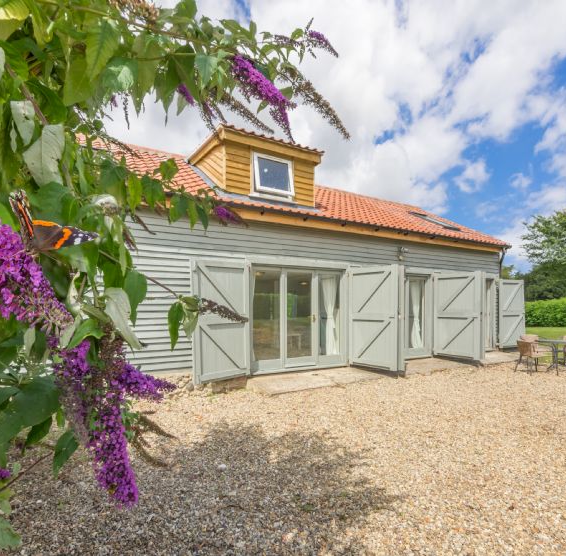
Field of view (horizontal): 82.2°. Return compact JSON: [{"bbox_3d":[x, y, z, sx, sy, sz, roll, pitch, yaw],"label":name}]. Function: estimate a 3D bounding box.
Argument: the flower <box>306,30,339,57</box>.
[{"bbox_3d":[0.091,-0.518,0.720,0.078,0.024,0.024,31,-57,-15],"label":"flower"}]

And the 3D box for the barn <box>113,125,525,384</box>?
[{"bbox_3d":[-0.089,-0.503,10.794,13.998,5.861,7.072,2,-5,-28],"label":"barn"}]

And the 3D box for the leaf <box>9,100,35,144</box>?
[{"bbox_3d":[-0.387,-0.230,0.480,0.032,0.060,0.012,-8,25,-36],"label":"leaf"}]

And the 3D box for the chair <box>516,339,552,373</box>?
[{"bbox_3d":[5.657,1.769,7.340,0.600,0.770,0.560,1,-5,-10],"label":"chair"}]

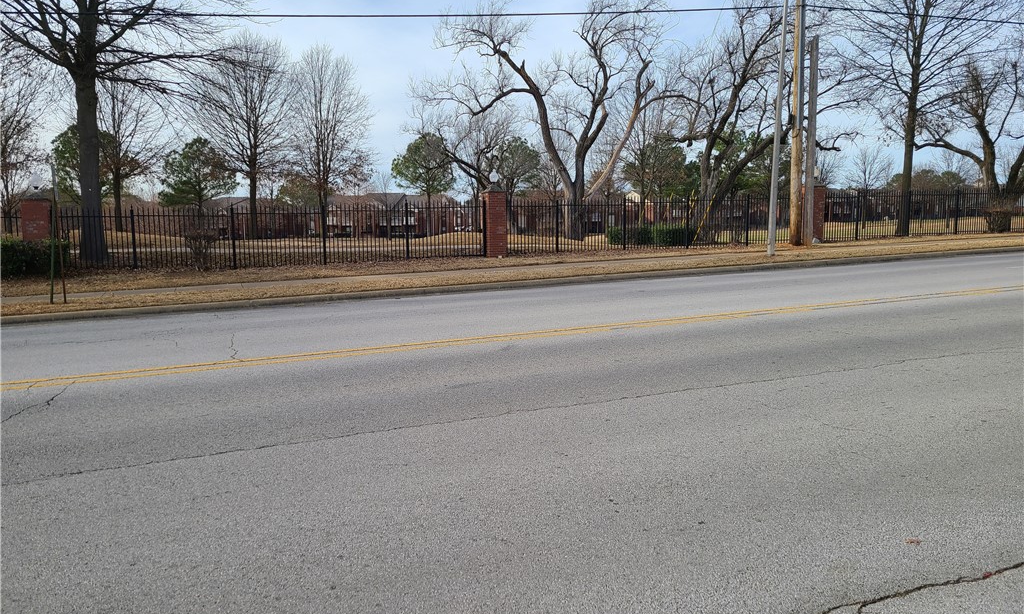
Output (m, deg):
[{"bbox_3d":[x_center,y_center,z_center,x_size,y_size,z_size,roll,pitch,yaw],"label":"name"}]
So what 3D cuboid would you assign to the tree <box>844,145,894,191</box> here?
[{"bbox_3d":[18.469,-6.189,39.734,2.583,4.247,2.454,0,7,0],"label":"tree"}]

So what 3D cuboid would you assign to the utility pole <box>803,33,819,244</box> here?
[{"bbox_3d":[9.159,-5.014,23.513,0.280,6.347,0.280,0,7,0],"label":"utility pole"}]

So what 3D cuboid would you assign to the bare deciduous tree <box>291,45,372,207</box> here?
[{"bbox_3d":[-10.171,-9.279,43.337,4.733,10.575,4.497,0,7,0],"label":"bare deciduous tree"}]

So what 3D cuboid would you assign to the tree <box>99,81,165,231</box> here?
[{"bbox_3d":[-20.409,-7.921,40.508,4.424,7.855,4.203,0,7,0],"label":"tree"}]

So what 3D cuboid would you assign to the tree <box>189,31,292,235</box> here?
[{"bbox_3d":[-14.905,-9.412,42.302,5.775,11.141,5.486,0,7,0],"label":"tree"}]

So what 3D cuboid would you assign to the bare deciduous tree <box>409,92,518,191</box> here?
[{"bbox_3d":[-2.260,-7.248,39.061,5.993,7.002,5.394,0,7,0],"label":"bare deciduous tree"}]

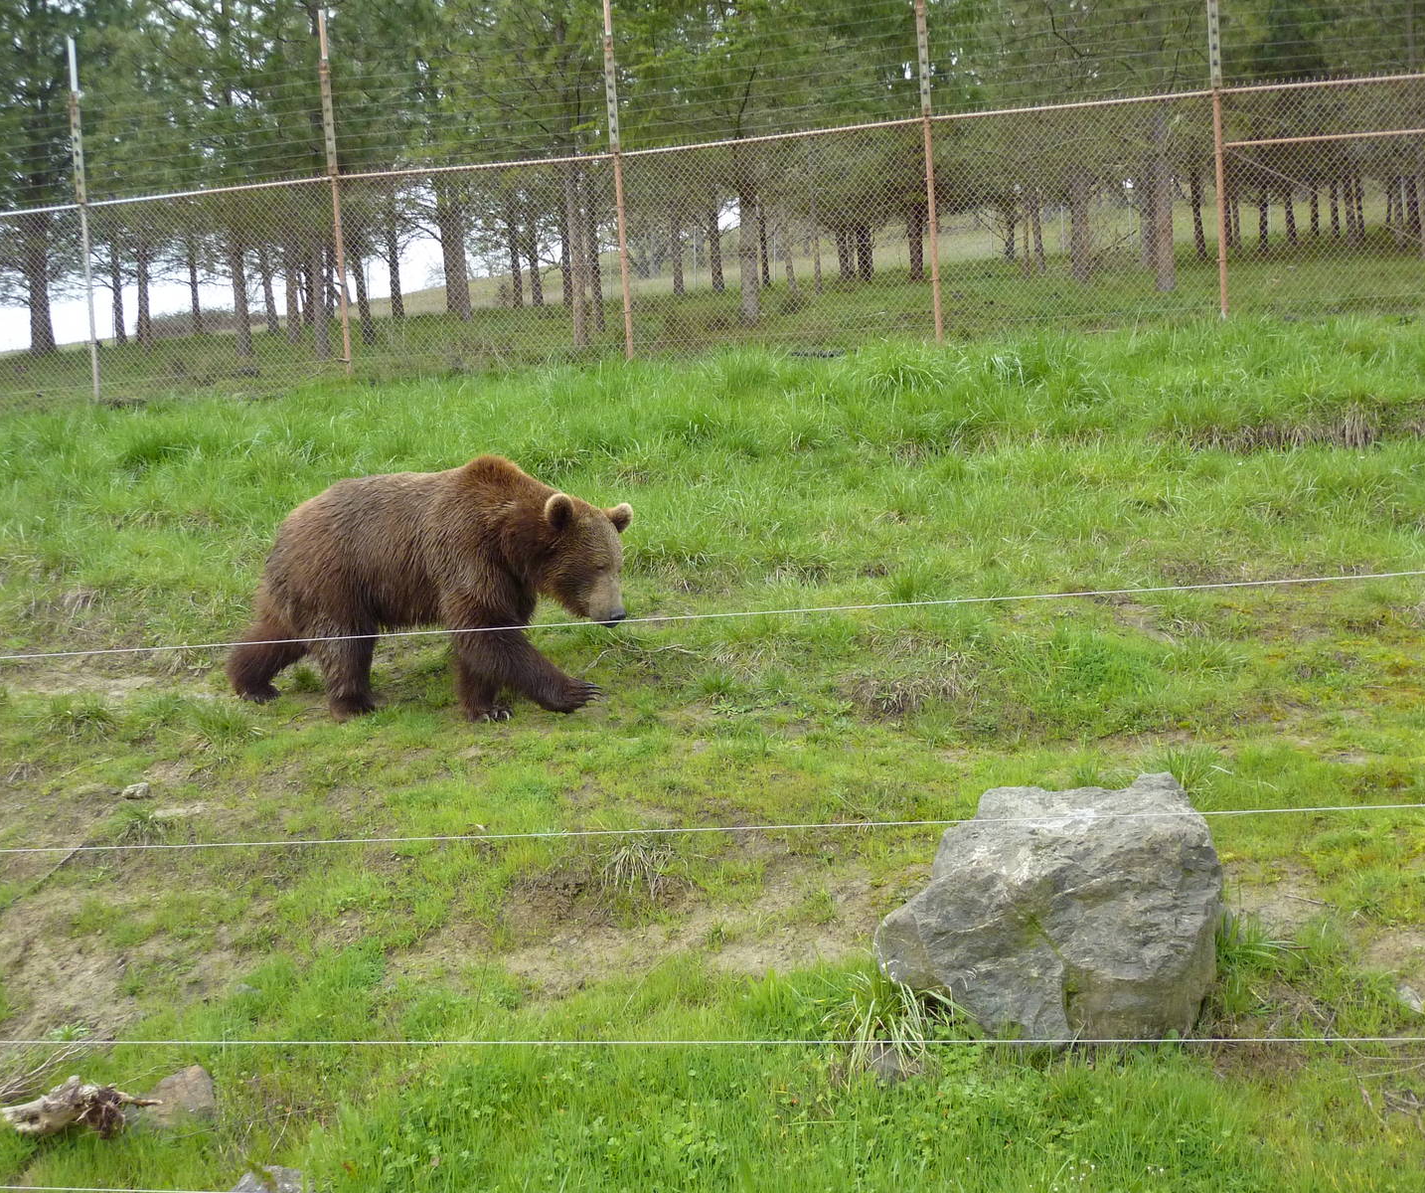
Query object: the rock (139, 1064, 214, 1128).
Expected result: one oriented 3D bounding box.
[{"bbox_3d":[-1.400,1.300,4.180,0.190,0.145,0.160,-3,2,0],"label":"rock"}]

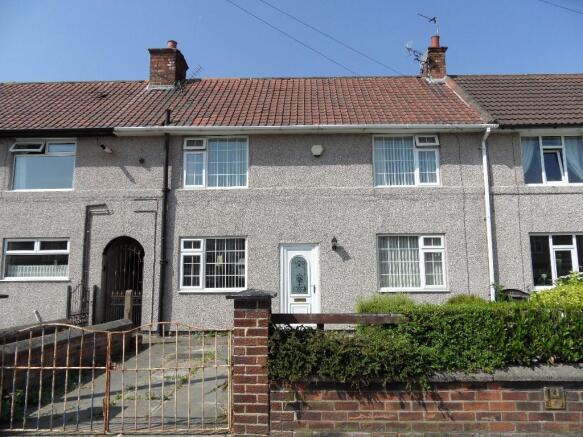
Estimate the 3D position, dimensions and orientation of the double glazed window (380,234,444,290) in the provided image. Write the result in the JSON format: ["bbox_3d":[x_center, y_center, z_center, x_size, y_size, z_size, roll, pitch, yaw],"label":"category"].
[{"bbox_3d":[3.004,1.095,10.069,1.668,1.387,0.100,0,-6,0],"label":"double glazed window"}]

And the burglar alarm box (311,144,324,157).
[{"bbox_3d":[0.666,-1.711,10.259,0.321,0.298,0.100,0,-6,0],"label":"burglar alarm box"}]

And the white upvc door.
[{"bbox_3d":[0.236,1.673,10.015,0.974,2.065,0.100,0,-6,0],"label":"white upvc door"}]

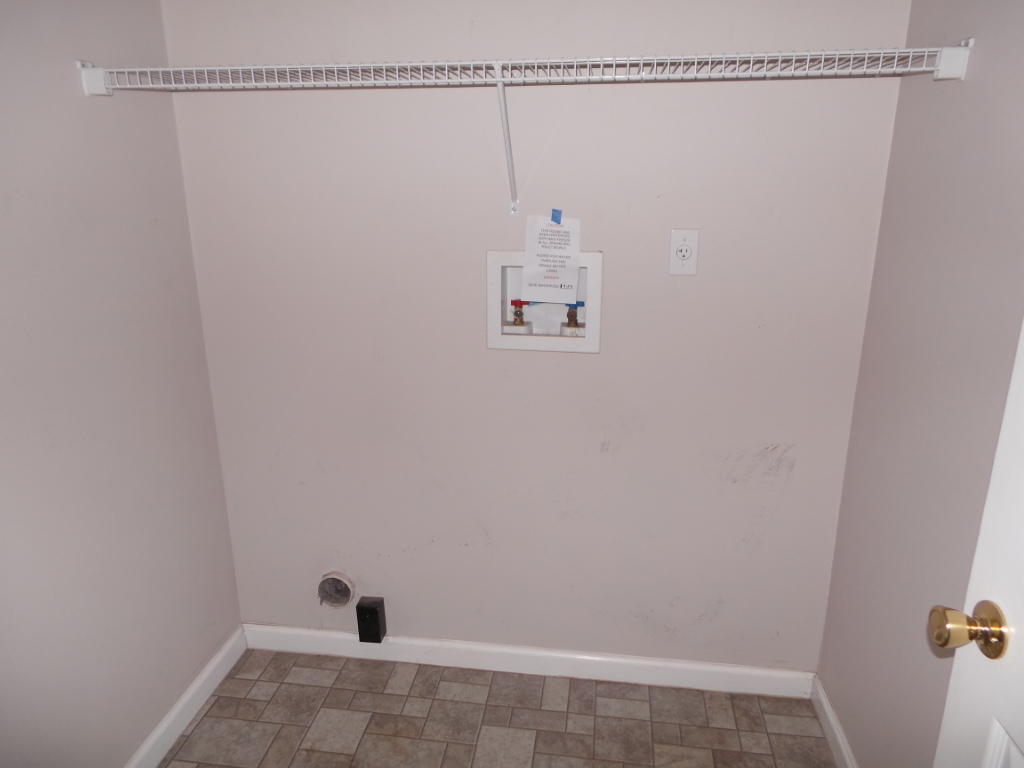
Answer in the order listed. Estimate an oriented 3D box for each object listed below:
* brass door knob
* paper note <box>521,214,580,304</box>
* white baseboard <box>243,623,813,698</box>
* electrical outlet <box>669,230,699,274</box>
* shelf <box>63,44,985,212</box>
[{"bbox_3d":[0.547,0.298,0.829,0.066,0.068,0.068,2,16,7],"label":"brass door knob"},{"bbox_3d":[0.102,-0.321,1.762,0.140,0.218,0.006,4,7,7],"label":"paper note"},{"bbox_3d":[-0.001,0.860,2.123,1.790,0.087,0.014,2,16,7],"label":"white baseboard"},{"bbox_3d":[0.438,-0.333,1.729,0.070,0.114,0.008,2,16,7],"label":"electrical outlet"},{"bbox_3d":[-0.023,-0.552,1.559,1.800,0.320,0.335,2,16,7],"label":"shelf"}]

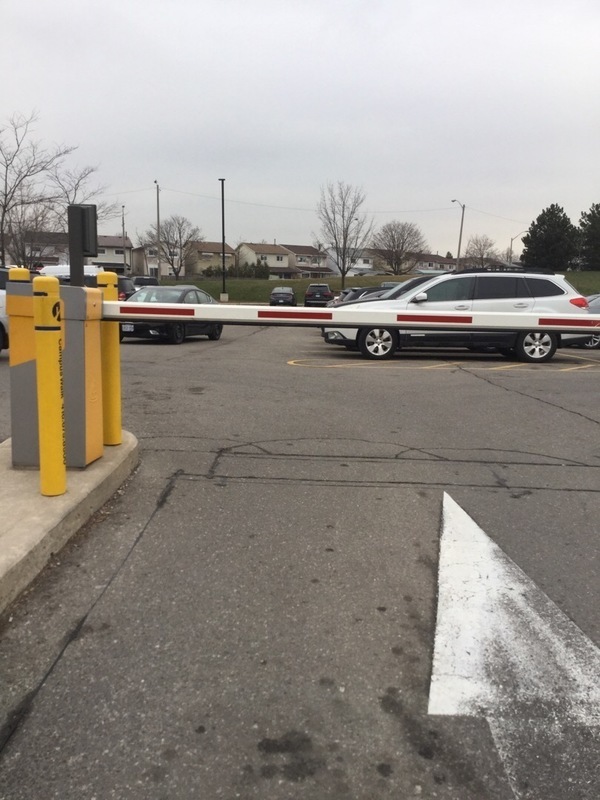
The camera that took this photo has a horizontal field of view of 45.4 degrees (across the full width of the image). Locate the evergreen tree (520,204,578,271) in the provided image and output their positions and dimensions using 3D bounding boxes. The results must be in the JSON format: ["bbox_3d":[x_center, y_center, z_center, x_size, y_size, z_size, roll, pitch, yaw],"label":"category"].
[{"bbox_3d":[29.211,-18.978,84.045,6.963,7.682,6.723,1,9,0],"label":"evergreen tree"}]

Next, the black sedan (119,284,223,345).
[{"bbox_3d":[-3.476,-2.298,19.101,1.850,1.470,4.840,3,9,13],"label":"black sedan"}]

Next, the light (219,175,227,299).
[{"bbox_3d":[-5.777,-12.043,54.320,0.650,9.110,0.750,5,9,24],"label":"light"}]

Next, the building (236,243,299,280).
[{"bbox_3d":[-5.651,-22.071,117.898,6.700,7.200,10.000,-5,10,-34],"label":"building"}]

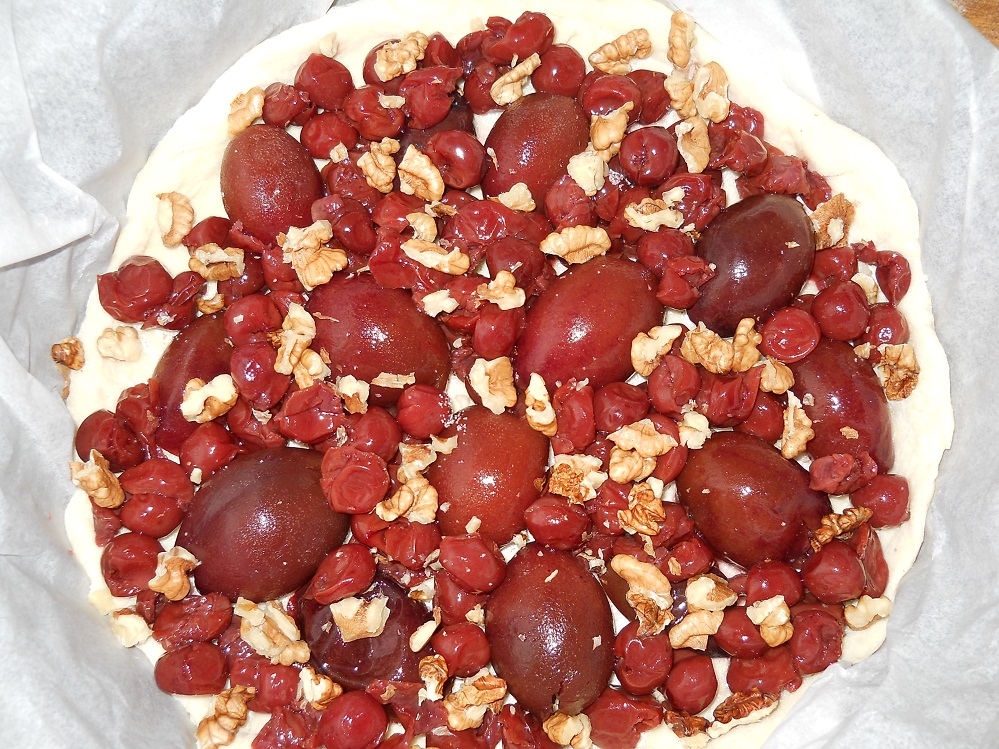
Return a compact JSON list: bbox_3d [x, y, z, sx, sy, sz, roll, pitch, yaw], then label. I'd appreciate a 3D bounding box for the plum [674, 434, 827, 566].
[{"bbox_3d":[0.074,0.036,0.346,0.047,0.019,0.036,36,80,12],"label":"plum"}]

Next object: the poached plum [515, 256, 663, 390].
[{"bbox_3d":[0.027,-0.017,0.363,0.053,0.020,0.038,-36,75,-7],"label":"poached plum"}]

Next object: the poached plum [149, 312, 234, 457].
[{"bbox_3d":[-0.094,0.002,0.366,0.033,0.017,0.048,23,77,9],"label":"poached plum"}]

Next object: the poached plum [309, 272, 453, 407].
[{"bbox_3d":[-0.038,-0.012,0.365,0.051,0.020,0.038,32,79,11],"label":"poached plum"}]

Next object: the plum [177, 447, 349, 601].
[{"bbox_3d":[-0.071,0.043,0.350,0.053,0.022,0.043,-30,75,-5],"label":"plum"}]

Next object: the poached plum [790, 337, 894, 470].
[{"bbox_3d":[0.102,0.008,0.353,0.032,0.016,0.046,-25,74,-4],"label":"poached plum"}]

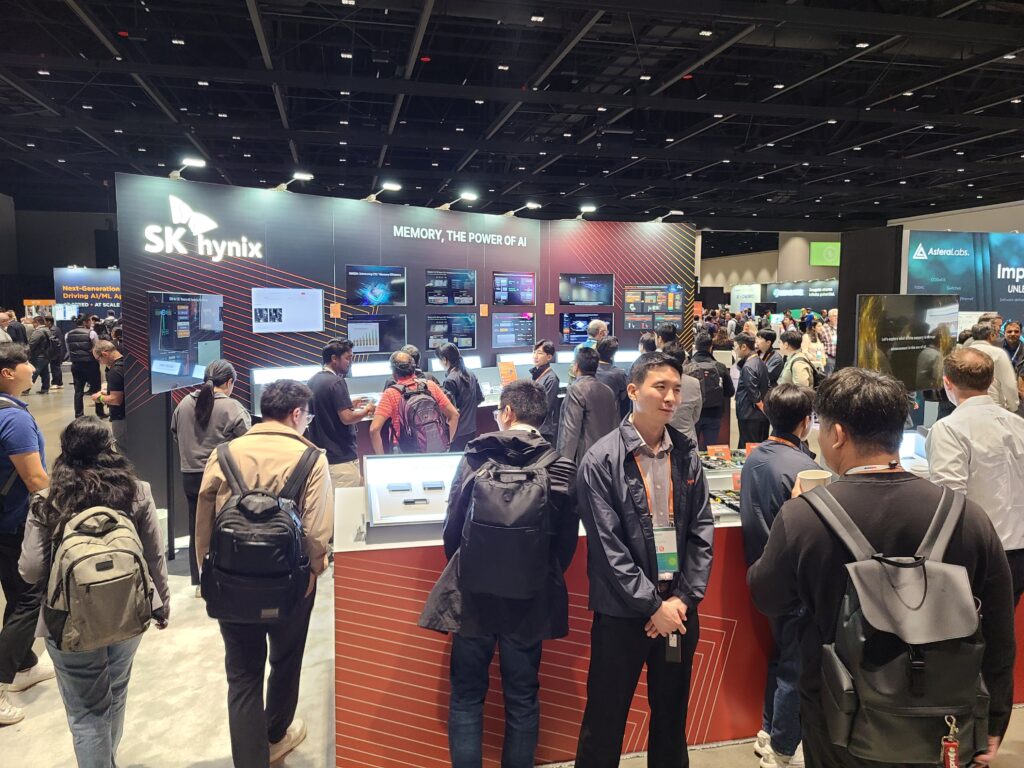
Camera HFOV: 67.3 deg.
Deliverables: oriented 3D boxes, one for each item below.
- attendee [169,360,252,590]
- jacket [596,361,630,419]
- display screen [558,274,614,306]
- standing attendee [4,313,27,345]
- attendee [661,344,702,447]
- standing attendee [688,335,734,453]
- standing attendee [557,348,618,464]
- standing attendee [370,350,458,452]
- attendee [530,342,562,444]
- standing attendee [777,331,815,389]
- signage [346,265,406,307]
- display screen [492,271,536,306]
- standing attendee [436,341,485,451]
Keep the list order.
[{"bbox_3d":[-2.132,0.630,5.420,0.510,1.650,0.360,0,6,-3],"label":"attendee"},{"bbox_3d":[0.891,0.154,6.956,0.460,0.700,0.300,-1,6,-11],"label":"jacket"},{"bbox_3d":[0.955,-1.186,9.703,0.715,0.410,0.060,-1,6,-9],"label":"display screen"},{"bbox_3d":[-11.274,-0.737,17.517,0.500,1.820,0.360,-6,8,-45],"label":"standing attendee"},{"bbox_3d":[1.315,0.517,6.283,0.500,1.719,0.340,0,6,-3],"label":"attendee"},{"bbox_3d":[2.052,0.293,8.073,0.540,1.696,0.400,2,6,21],"label":"standing attendee"},{"bbox_3d":[0.574,0.544,5.887,0.520,1.647,0.360,-4,7,-34],"label":"standing attendee"},{"bbox_3d":[-0.733,0.590,5.788,0.600,1.663,0.460,-4,7,-33],"label":"standing attendee"},{"bbox_3d":[0.318,0.443,7.088,0.290,1.710,0.450,-2,7,-22],"label":"attendee"},{"bbox_3d":[2.684,0.384,7.375,0.380,1.771,0.500,3,6,23],"label":"standing attendee"},{"bbox_3d":[-1.397,-1.018,8.006,0.725,0.415,0.060,-5,8,-42],"label":"signage"},{"bbox_3d":[0.032,-1.122,9.116,0.730,0.420,0.060,-5,8,-43],"label":"display screen"},{"bbox_3d":[-0.488,0.441,7.289,0.450,1.660,0.330,-4,7,-33],"label":"standing attendee"}]

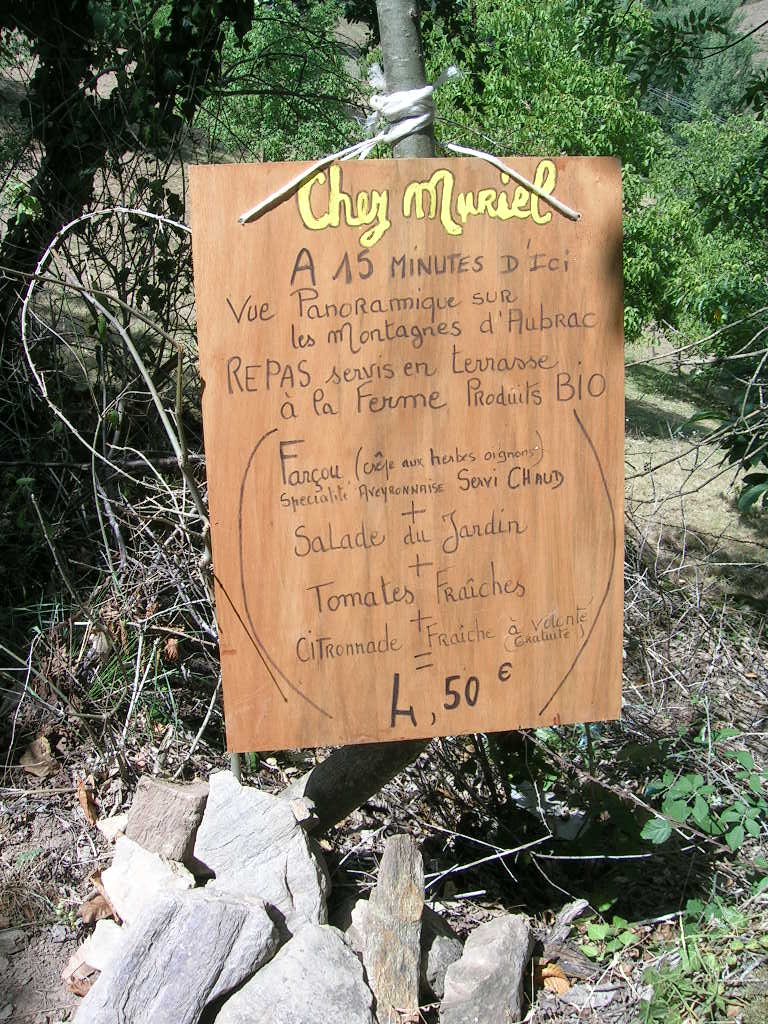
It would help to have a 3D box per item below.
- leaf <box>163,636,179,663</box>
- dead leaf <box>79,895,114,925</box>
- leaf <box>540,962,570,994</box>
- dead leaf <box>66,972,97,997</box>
[{"bbox_3d":[-0.412,0.266,2.000,0.033,0.045,0.030,-1,13,0],"label":"leaf"},{"bbox_3d":[-0.411,0.568,1.480,0.053,0.028,0.039,-1,13,0],"label":"dead leaf"},{"bbox_3d":[0.227,0.617,1.370,0.042,0.026,0.038,-1,13,0],"label":"leaf"},{"bbox_3d":[-0.400,0.625,1.370,0.042,0.021,0.033,-1,13,0],"label":"dead leaf"}]

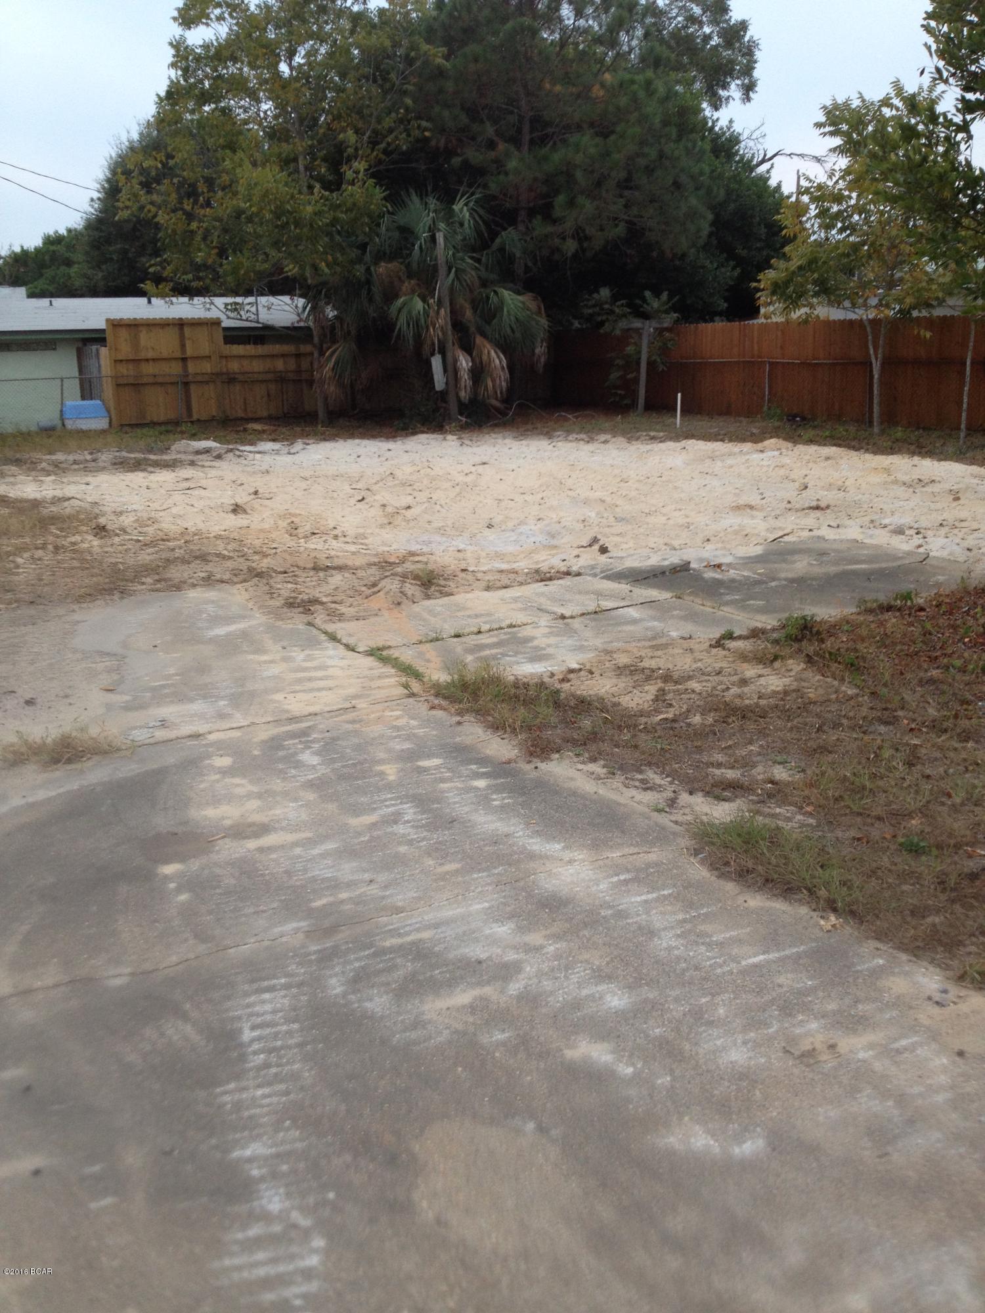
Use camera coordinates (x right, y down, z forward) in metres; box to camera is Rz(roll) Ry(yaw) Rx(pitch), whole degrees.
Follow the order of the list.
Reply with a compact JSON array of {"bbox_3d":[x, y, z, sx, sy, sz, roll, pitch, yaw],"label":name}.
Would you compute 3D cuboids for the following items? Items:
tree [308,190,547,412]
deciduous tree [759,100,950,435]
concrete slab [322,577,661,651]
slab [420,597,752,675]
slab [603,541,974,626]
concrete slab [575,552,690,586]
[{"bbox_3d":[-1.303,-7.116,26.978,4.774,4.435,4.300,-2,14,0],"label":"tree"},{"bbox_3d":[5.592,-5.918,20.413,2.934,4.985,2.900,-2,14,0],"label":"deciduous tree"},{"bbox_3d":[-0.024,-0.232,8.016,2.150,0.120,0.970,-9,16,-30],"label":"concrete slab"},{"bbox_3d":[0.470,-0.053,7.218,2.100,0.120,0.960,-9,16,-30],"label":"slab"},{"bbox_3d":[2.114,-0.488,8.825,2.450,0.120,2.070,-9,16,-30],"label":"slab"},{"bbox_3d":[1.032,-0.535,8.919,0.930,0.110,0.750,-9,16,-30],"label":"concrete slab"}]

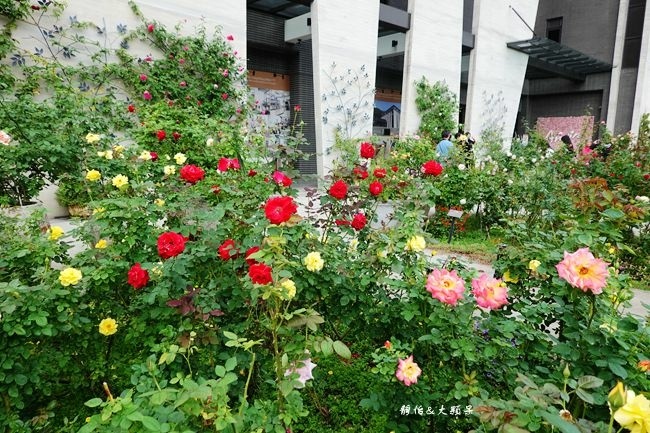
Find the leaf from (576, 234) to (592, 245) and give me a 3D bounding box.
[{"bbox_3d":[0.900,0.080,1.500,0.053,0.033,0.035,5,10,31],"label":"leaf"}]

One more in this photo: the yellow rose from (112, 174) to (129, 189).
[{"bbox_3d":[-1.015,-0.174,2.150,0.075,0.066,0.060,-5,11,-25],"label":"yellow rose"}]

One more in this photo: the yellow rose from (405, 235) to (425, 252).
[{"bbox_3d":[0.376,0.112,1.800,0.087,0.071,0.075,2,10,12],"label":"yellow rose"}]

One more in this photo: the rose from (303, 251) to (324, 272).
[{"bbox_3d":[-0.046,0.199,1.920,0.088,0.086,0.055,-1,9,-9],"label":"rose"}]

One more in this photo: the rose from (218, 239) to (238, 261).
[{"bbox_3d":[-0.434,0.148,1.950,0.090,0.092,0.070,-2,9,-13],"label":"rose"}]

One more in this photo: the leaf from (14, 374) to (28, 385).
[{"bbox_3d":[-0.981,0.527,1.400,0.042,0.010,0.035,16,45,-9],"label":"leaf"}]

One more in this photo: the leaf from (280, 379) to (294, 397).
[{"bbox_3d":[-0.134,0.612,1.550,0.048,0.061,0.030,-1,10,-5],"label":"leaf"}]

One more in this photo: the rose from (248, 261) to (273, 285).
[{"bbox_3d":[-0.238,0.210,1.600,0.088,0.083,0.068,0,9,0],"label":"rose"}]

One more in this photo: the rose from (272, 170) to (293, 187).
[{"bbox_3d":[-0.206,-0.184,2.100,0.092,0.074,0.080,-1,10,-6],"label":"rose"}]

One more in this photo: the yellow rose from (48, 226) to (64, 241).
[{"bbox_3d":[-1.147,0.073,1.850,0.066,0.058,0.055,-4,10,-23],"label":"yellow rose"}]

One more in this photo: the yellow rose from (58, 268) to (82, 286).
[{"bbox_3d":[-1.028,0.246,1.750,0.093,0.071,0.070,-5,10,-31],"label":"yellow rose"}]

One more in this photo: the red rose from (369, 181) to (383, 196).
[{"bbox_3d":[0.262,-0.145,2.250,0.069,0.079,0.065,1,10,7],"label":"red rose"}]

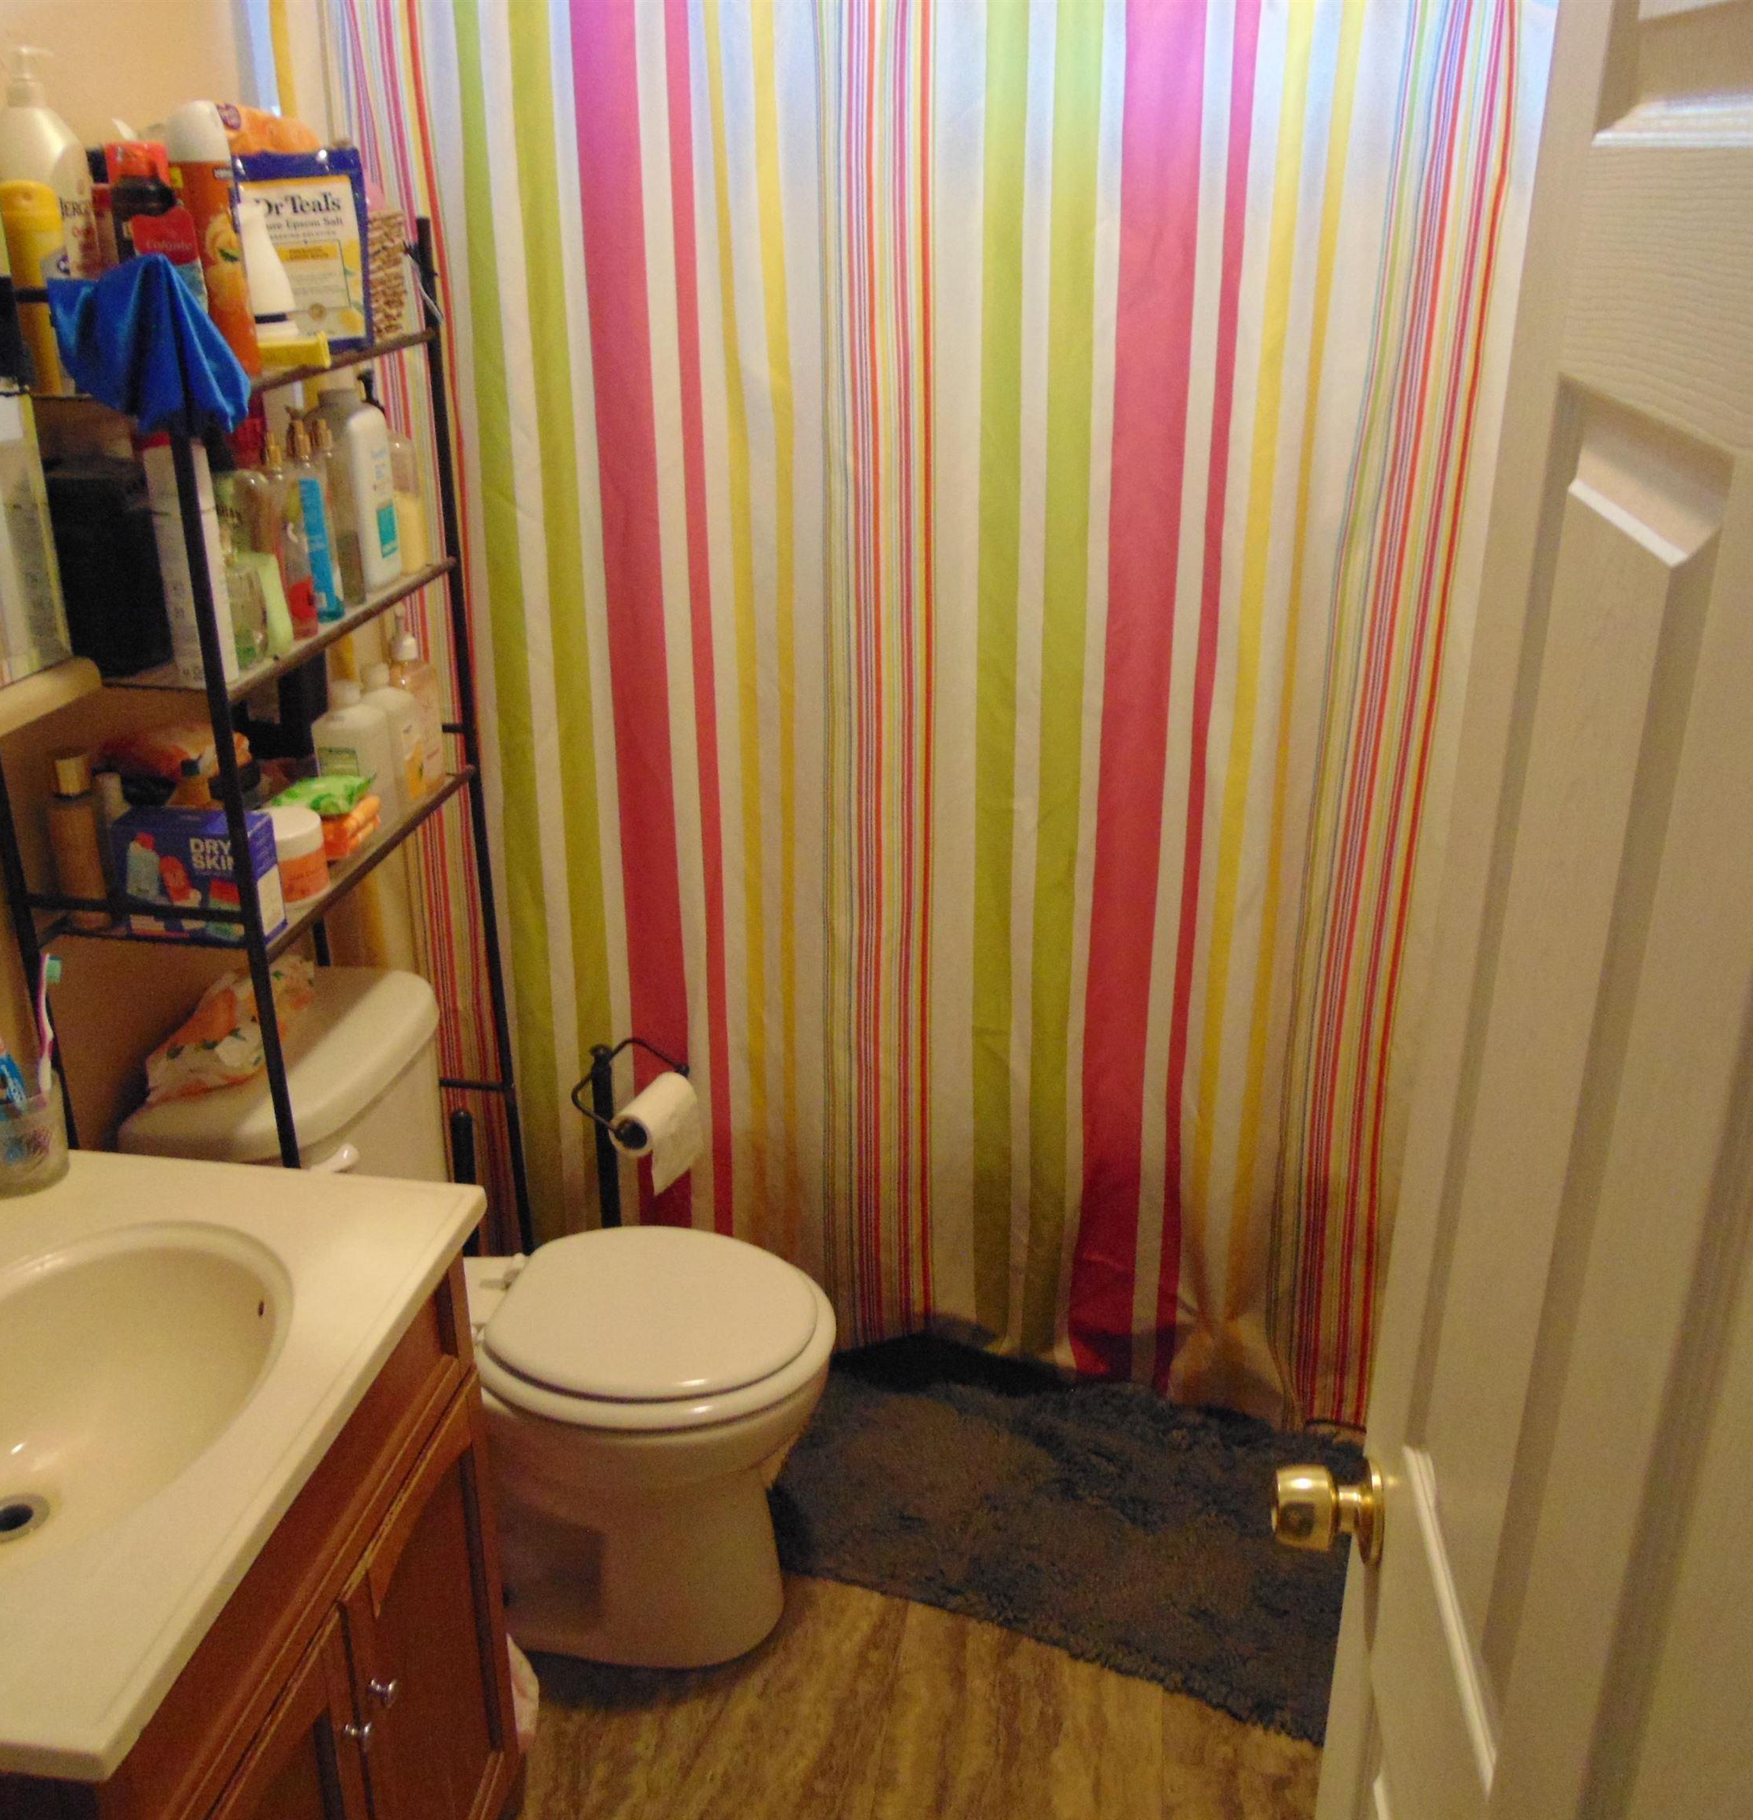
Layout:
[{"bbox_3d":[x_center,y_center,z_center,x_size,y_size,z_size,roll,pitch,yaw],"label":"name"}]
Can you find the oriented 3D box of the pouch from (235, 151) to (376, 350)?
[{"bbox_3d":[-0.588,-0.655,1.758,0.054,0.187,0.146,20,31,39],"label":"pouch"}]

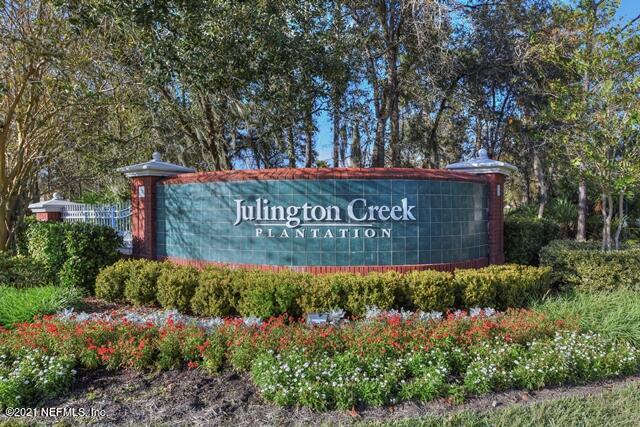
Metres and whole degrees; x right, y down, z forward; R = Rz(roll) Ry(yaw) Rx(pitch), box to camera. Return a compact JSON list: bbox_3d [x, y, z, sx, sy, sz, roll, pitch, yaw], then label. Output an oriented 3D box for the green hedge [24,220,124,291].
[{"bbox_3d":[-4.450,0.700,7.700,1.600,1.120,1.100,0,1,18],"label":"green hedge"}]

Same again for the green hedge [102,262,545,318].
[{"bbox_3d":[0.050,0.990,5.900,6.500,0.560,1.500,0,1,0],"label":"green hedge"}]

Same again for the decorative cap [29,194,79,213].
[{"bbox_3d":[-6.350,-0.255,10.300,0.880,0.460,0.880,0,1,34],"label":"decorative cap"}]

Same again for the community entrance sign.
[{"bbox_3d":[-0.030,0.090,6.950,6.950,2.300,2.100,0,1,0],"label":"community entrance sign"}]

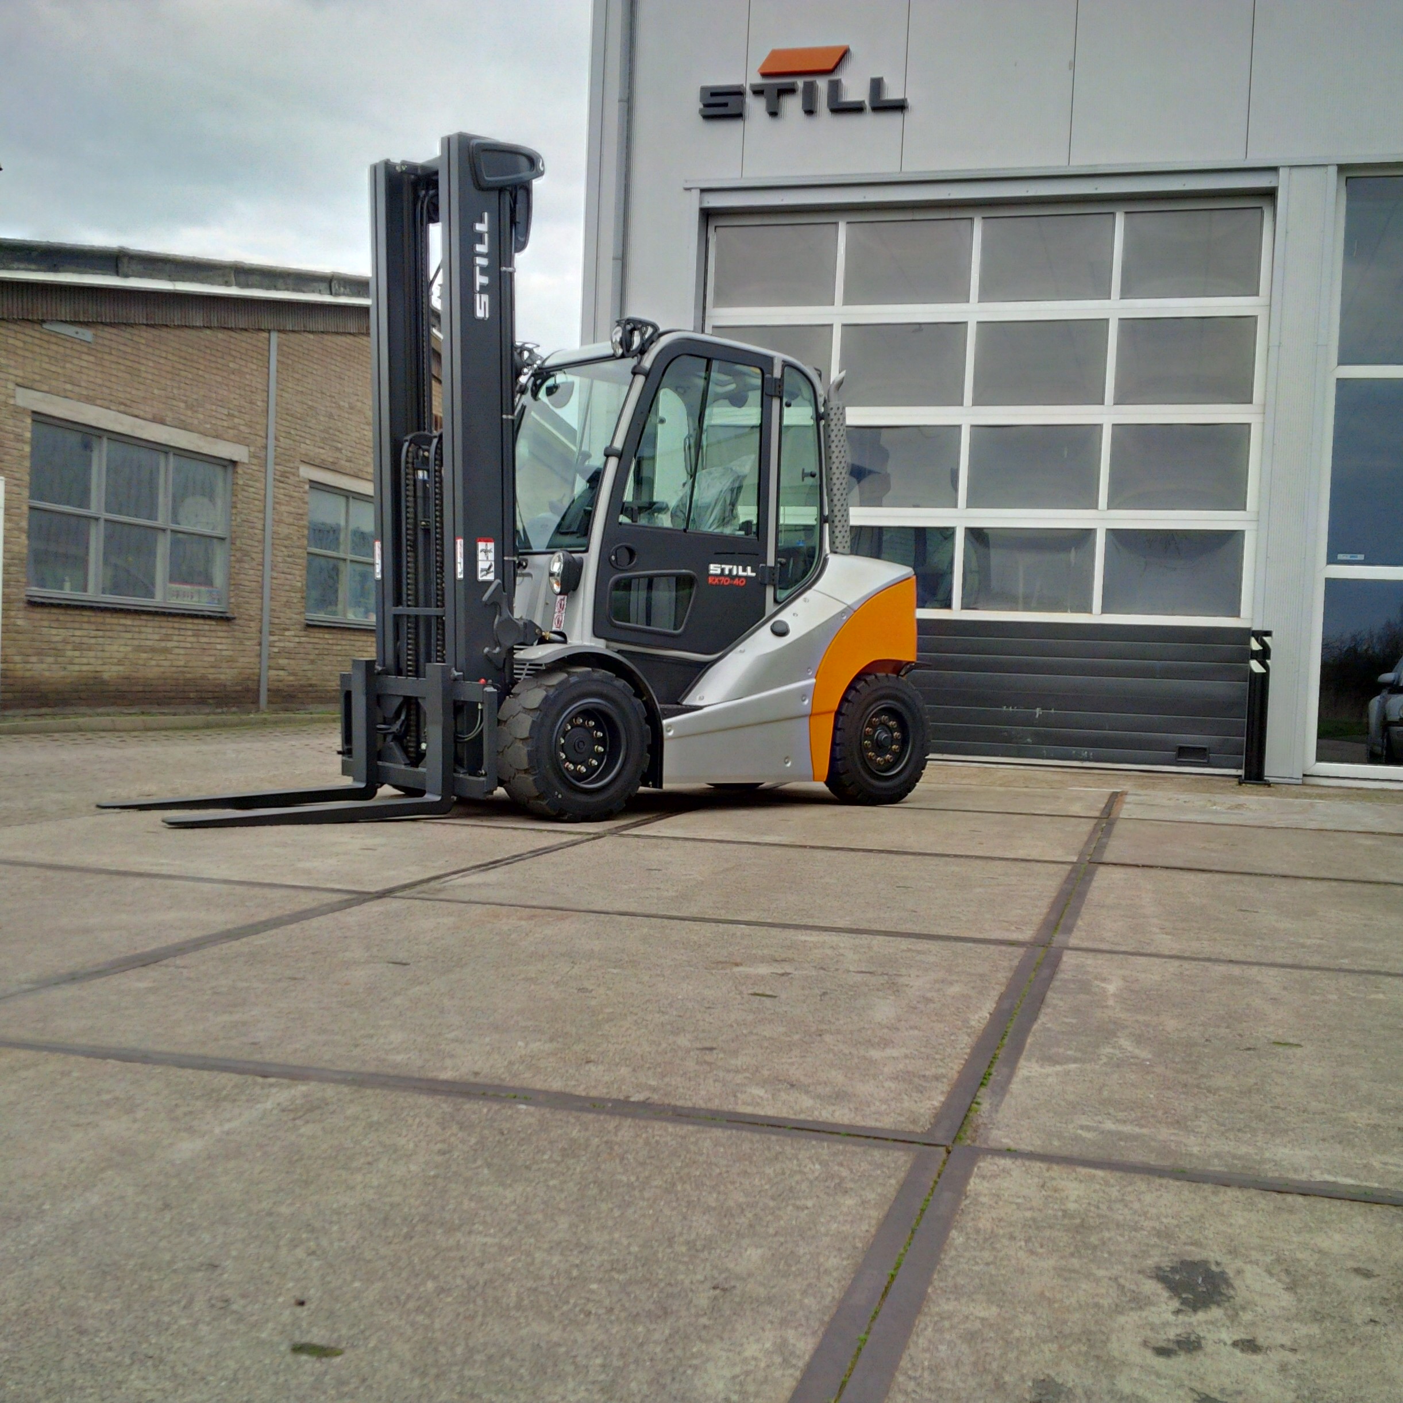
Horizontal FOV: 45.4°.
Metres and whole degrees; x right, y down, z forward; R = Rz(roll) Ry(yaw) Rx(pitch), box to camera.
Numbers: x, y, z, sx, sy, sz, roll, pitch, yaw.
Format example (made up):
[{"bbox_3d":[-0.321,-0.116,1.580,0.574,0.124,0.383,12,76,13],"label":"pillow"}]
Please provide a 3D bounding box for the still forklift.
[{"bbox_3d":[-0.677,-0.978,8.161,4.250,2.980,1.360,1,2,-40],"label":"still forklift"}]

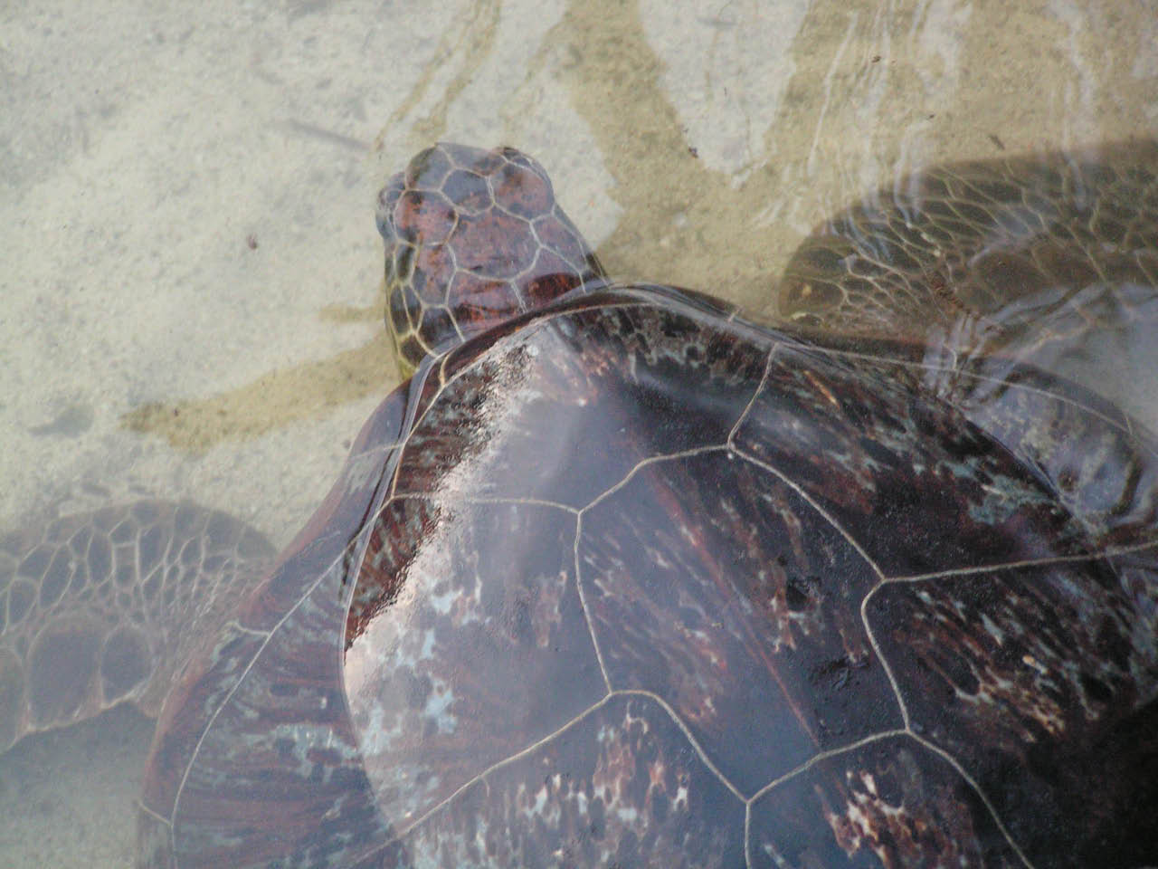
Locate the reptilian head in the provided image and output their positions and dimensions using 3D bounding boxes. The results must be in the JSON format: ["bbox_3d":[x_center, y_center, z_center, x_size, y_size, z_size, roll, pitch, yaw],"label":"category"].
[{"bbox_3d":[-0.057,-0.108,3.780,0.132,0.110,0.165,-17,52,-11],"label":"reptilian head"}]

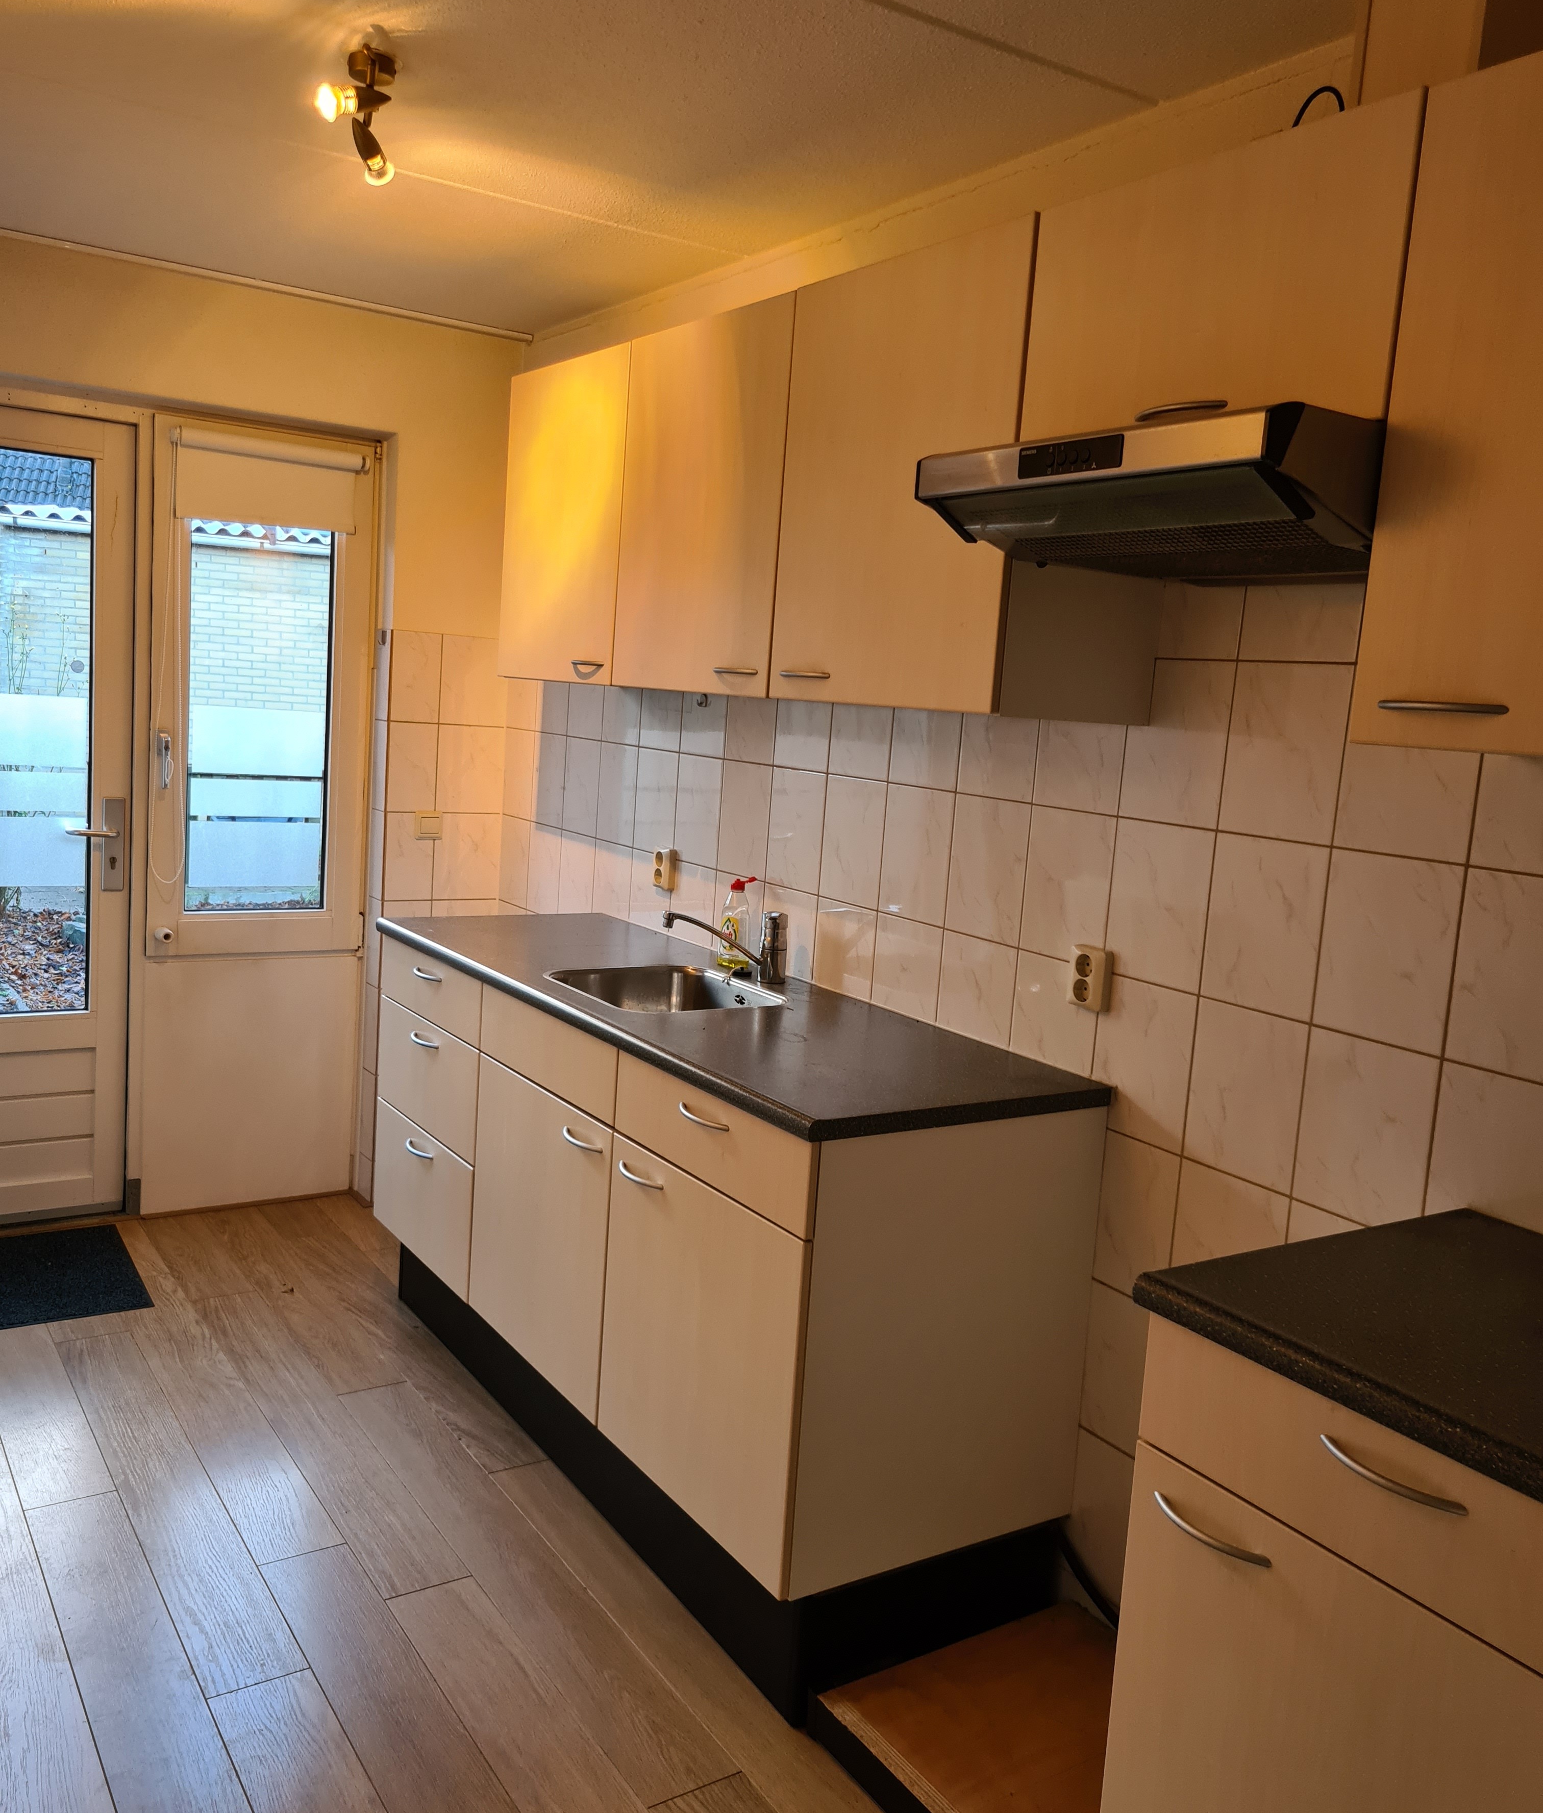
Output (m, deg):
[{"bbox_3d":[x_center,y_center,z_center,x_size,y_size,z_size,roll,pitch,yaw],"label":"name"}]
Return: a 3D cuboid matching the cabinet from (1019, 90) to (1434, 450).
[{"bbox_3d":[0.660,-0.751,2.006,0.334,0.345,0.600,-1,10,-33],"label":"cabinet"}]

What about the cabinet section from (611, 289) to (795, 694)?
[{"bbox_3d":[-0.007,-0.757,3.012,0.328,0.688,0.599,-1,9,-33],"label":"cabinet section"}]

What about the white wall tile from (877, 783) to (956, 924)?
[{"bbox_3d":[0.277,-0.098,2.923,0.010,0.250,0.201,-1,10,-33],"label":"white wall tile"}]

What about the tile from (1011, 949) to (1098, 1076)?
[{"bbox_3d":[0.471,0.210,2.570,0.009,0.247,0.198,-1,10,-33],"label":"tile"}]

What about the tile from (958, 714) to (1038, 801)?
[{"bbox_3d":[0.403,-0.314,2.702,0.009,0.248,0.200,-1,9,-33],"label":"tile"}]

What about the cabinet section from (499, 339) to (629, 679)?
[{"bbox_3d":[-0.332,-0.849,3.507,0.328,0.688,0.599,-1,9,-33],"label":"cabinet section"}]

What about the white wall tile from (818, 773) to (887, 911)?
[{"bbox_3d":[0.166,-0.129,3.091,0.010,0.250,0.201,-1,10,-33],"label":"white wall tile"}]

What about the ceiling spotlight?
[{"bbox_3d":[-0.649,-1.236,2.413,0.125,0.150,0.290,2,8,-15],"label":"ceiling spotlight"}]

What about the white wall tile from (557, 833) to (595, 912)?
[{"bbox_3d":[-0.516,-0.066,4.132,0.010,0.250,0.201,-1,10,-33],"label":"white wall tile"}]

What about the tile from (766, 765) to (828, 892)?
[{"bbox_3d":[0.055,-0.159,3.218,0.010,0.247,0.200,-1,10,-33],"label":"tile"}]

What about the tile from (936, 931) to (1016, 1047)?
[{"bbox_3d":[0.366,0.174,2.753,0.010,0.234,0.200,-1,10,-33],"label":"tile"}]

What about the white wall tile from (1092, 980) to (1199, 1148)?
[{"bbox_3d":[0.585,0.243,2.421,0.010,0.247,0.200,-1,10,-33],"label":"white wall tile"}]

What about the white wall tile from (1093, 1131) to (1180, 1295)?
[{"bbox_3d":[0.570,0.492,2.472,0.009,0.248,0.200,-1,9,-33],"label":"white wall tile"}]

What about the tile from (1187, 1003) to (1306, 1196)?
[{"bbox_3d":[0.698,0.275,2.270,0.009,0.248,0.200,-1,9,-33],"label":"tile"}]

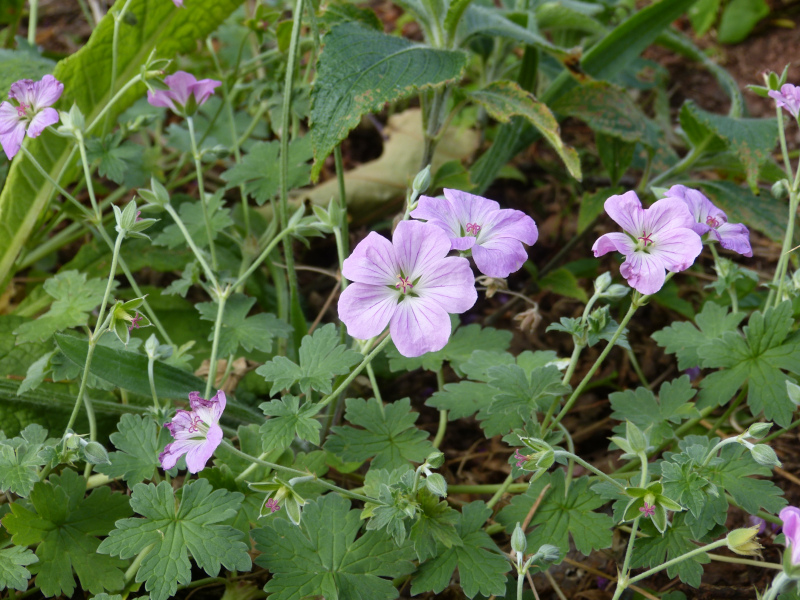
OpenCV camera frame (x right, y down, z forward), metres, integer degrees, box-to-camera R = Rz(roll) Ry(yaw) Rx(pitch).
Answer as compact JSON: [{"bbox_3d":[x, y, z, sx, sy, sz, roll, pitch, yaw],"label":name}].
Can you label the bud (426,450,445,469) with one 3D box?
[{"bbox_3d":[0.011,0.047,0.470,0.006,0.004,0.004,-35,0,0],"label":"bud"}]

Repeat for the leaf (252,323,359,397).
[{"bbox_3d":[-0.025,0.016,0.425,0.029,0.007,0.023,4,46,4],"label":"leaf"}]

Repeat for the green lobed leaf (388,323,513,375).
[{"bbox_3d":[0.018,0.016,0.560,0.043,0.008,0.033,0,32,0],"label":"green lobed leaf"}]

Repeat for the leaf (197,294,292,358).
[{"bbox_3d":[-0.056,0.009,0.570,0.033,0.008,0.027,-4,40,-4],"label":"leaf"}]

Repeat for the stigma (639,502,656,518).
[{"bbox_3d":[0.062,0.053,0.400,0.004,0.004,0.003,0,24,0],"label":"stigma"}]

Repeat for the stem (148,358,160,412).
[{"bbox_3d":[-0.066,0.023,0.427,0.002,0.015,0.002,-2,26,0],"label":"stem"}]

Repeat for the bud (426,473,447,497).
[{"bbox_3d":[0.011,0.055,0.475,0.005,0.009,0.005,-38,-8,0],"label":"bud"}]

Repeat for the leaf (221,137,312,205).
[{"bbox_3d":[-0.057,-0.055,0.680,0.041,0.011,0.036,9,52,7],"label":"leaf"}]

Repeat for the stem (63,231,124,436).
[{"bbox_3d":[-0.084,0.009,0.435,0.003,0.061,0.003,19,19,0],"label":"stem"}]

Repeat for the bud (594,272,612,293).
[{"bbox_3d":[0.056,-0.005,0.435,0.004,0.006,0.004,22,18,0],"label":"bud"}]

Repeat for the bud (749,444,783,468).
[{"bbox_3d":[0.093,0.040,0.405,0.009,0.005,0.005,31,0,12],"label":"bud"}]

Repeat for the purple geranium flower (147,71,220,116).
[{"bbox_3d":[-0.083,-0.079,0.610,0.029,0.018,0.027,0,-6,0],"label":"purple geranium flower"}]

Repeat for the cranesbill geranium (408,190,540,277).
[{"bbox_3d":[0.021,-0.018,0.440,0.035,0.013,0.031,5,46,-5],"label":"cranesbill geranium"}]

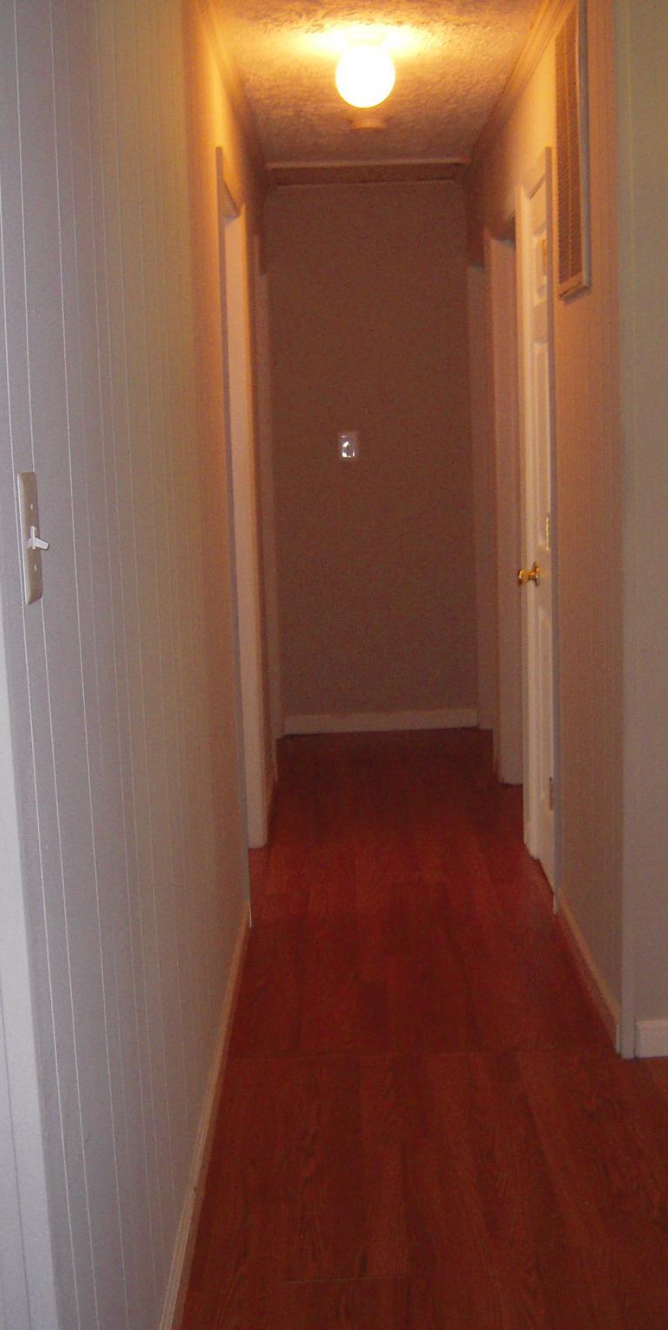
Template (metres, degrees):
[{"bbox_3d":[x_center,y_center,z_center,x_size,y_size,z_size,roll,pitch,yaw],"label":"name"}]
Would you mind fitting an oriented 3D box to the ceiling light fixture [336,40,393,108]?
[{"bbox_3d":[0.081,-1.581,3.820,0.158,0.190,0.158,-2,10,0],"label":"ceiling light fixture"}]

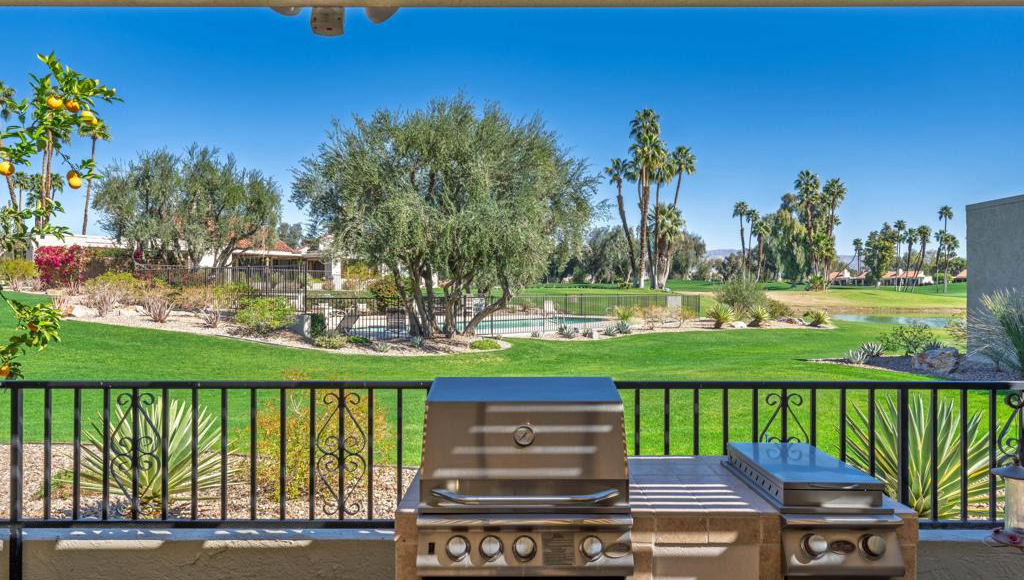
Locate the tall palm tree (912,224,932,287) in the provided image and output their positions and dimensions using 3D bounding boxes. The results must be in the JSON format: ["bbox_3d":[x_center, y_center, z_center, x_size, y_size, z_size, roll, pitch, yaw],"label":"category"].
[{"bbox_3d":[95.045,-7.525,158.000,4.631,15.513,4.168,0,0,0],"label":"tall palm tree"}]

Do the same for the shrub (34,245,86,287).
[{"bbox_3d":[-25.804,-1.372,39.000,2.750,2.343,2.200,0,0,0],"label":"shrub"}]

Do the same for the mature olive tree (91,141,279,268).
[{"bbox_3d":[-15.930,-3.412,33.500,9.131,7.560,8.200,0,0,0],"label":"mature olive tree"}]

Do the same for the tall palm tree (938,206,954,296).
[{"bbox_3d":[87.868,-8.392,138.000,3.236,18.200,3.200,0,0,0],"label":"tall palm tree"}]

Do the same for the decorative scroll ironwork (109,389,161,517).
[{"bbox_3d":[-1.553,0.679,2.820,0.215,0.508,0.025,0,0,0],"label":"decorative scroll ironwork"}]

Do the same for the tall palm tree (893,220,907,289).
[{"bbox_3d":[90.973,-8.206,160.000,3.283,16.530,3.283,0,0,0],"label":"tall palm tree"}]

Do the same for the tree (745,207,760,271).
[{"bbox_3d":[50.045,-10.092,142.000,3.329,14.150,3.100,0,0,0],"label":"tree"}]

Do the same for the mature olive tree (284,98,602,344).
[{"bbox_3d":[-2.522,-2.747,25.500,11.360,9.043,10.300,0,0,0],"label":"mature olive tree"}]

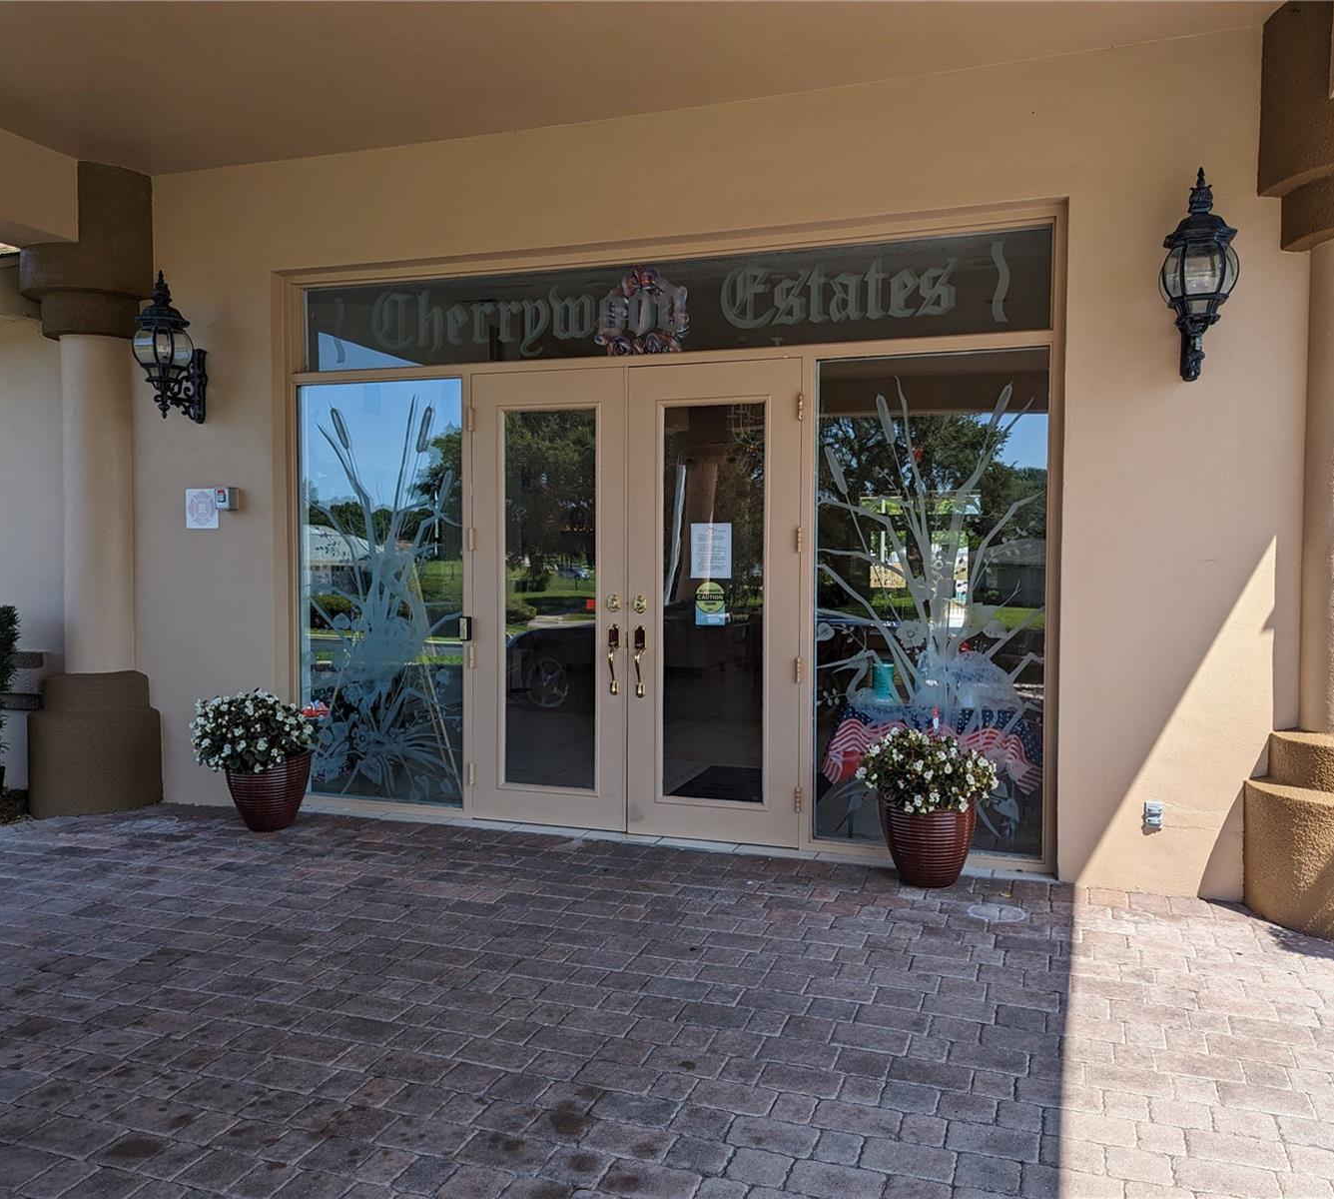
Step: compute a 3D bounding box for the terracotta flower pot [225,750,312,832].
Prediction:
[{"bbox_3d":[-2.163,1.052,6.027,0.438,0.374,0.440,0,2,0],"label":"terracotta flower pot"}]

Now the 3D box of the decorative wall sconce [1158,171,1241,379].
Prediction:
[{"bbox_3d":[2.173,-1.333,4.531,0.300,0.815,0.444,1,2,19],"label":"decorative wall sconce"}]

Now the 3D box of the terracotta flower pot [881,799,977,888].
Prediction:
[{"bbox_3d":[1.203,1.098,5.082,0.435,0.384,0.436,1,2,19],"label":"terracotta flower pot"}]

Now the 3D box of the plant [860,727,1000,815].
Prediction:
[{"bbox_3d":[1.184,0.785,5.026,0.625,0.385,0.580,1,2,19],"label":"plant"}]

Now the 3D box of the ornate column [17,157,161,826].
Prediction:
[{"bbox_3d":[-3.496,-0.639,6.466,0.860,3.710,0.490,1,2,19],"label":"ornate column"}]

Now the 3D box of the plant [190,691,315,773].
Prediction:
[{"bbox_3d":[-2.270,0.724,6.033,0.635,0.430,0.600,1,2,19],"label":"plant"}]

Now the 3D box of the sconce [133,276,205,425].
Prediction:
[{"bbox_3d":[-2.775,-1.416,6.201,0.300,0.810,0.444,1,2,19],"label":"sconce"}]

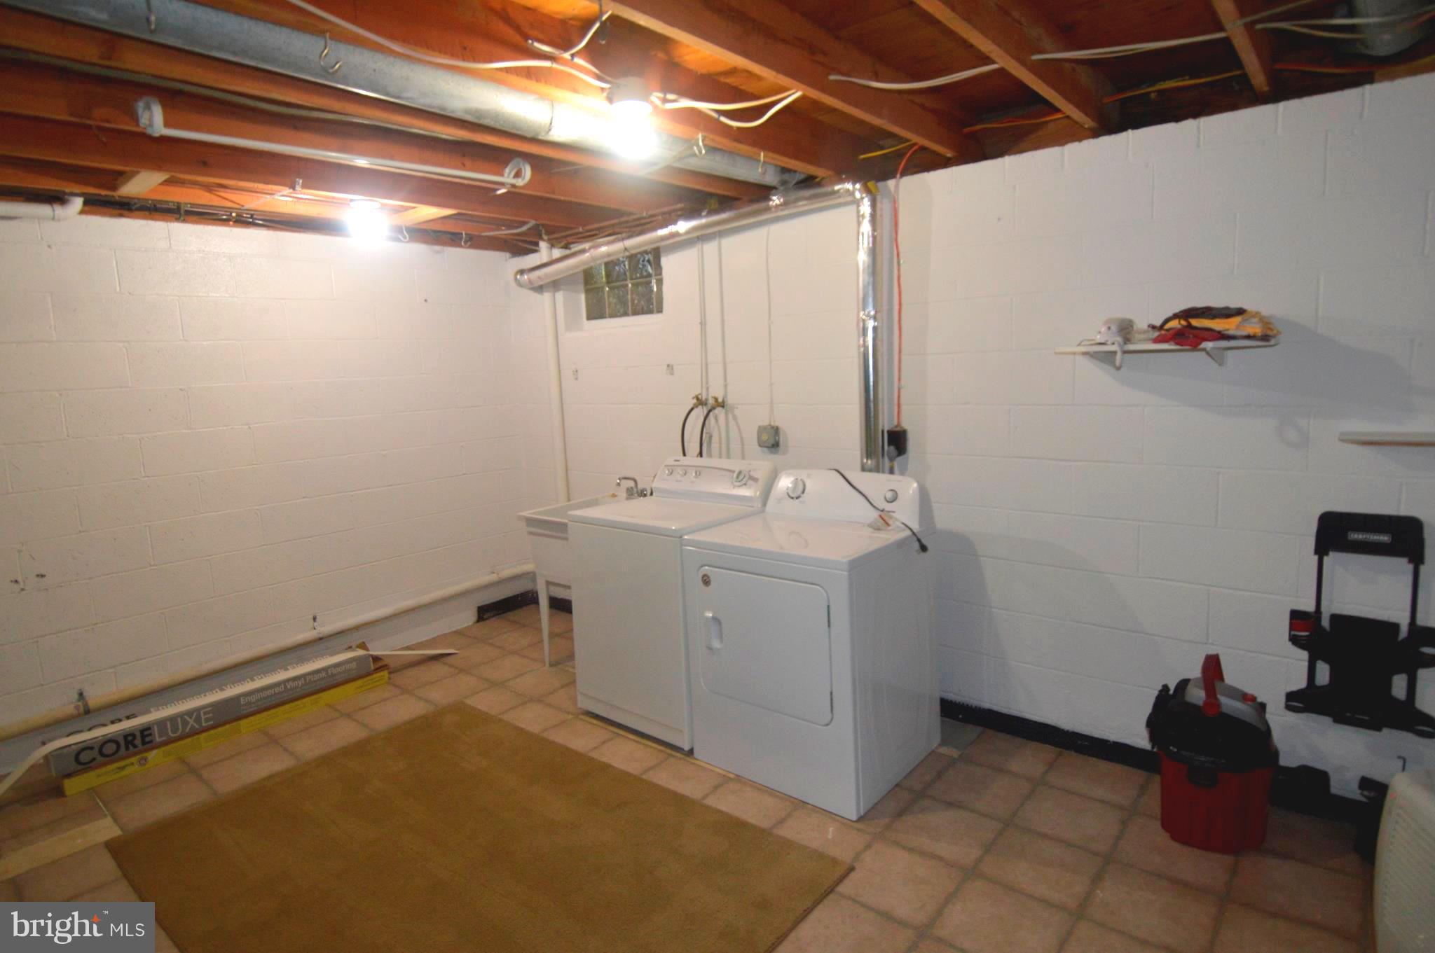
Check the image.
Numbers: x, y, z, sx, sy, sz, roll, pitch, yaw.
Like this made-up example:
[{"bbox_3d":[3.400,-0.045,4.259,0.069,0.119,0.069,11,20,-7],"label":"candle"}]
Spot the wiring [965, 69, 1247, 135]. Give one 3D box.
[{"bbox_3d":[1.322,-1.325,2.549,0.908,0.066,0.061,4,10,38],"label":"wiring"}]

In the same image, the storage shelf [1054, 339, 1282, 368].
[{"bbox_3d":[1.455,-0.393,2.334,0.602,0.087,0.275,5,11,41],"label":"storage shelf"}]

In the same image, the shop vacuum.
[{"bbox_3d":[1.602,0.866,2.308,0.296,0.551,0.316,-9,11,-41],"label":"shop vacuum"}]

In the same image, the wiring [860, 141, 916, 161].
[{"bbox_3d":[0.709,-1.376,3.013,0.286,0.051,0.051,4,10,38],"label":"wiring"}]

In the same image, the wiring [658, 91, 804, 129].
[{"bbox_3d":[0.048,-1.140,2.212,0.449,0.102,0.092,1,9,24],"label":"wiring"}]

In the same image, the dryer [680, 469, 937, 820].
[{"bbox_3d":[0.363,0.566,2.808,0.724,1.097,0.658,5,10,40],"label":"dryer"}]

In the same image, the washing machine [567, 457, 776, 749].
[{"bbox_3d":[-0.194,0.508,3.277,0.704,1.122,0.663,5,10,40],"label":"washing machine"}]

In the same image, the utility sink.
[{"bbox_3d":[-0.581,0.584,3.826,0.581,0.847,0.643,5,10,40],"label":"utility sink"}]

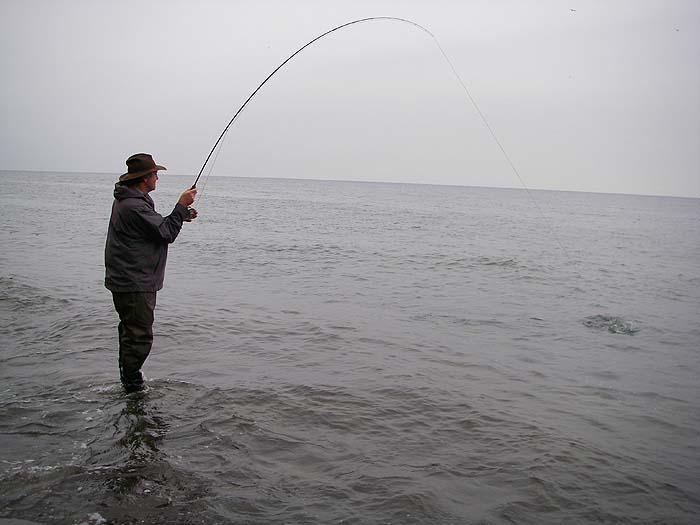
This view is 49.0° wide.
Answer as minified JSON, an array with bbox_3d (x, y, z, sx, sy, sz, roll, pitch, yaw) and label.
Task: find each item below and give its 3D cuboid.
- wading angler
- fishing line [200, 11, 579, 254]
[{"bbox_3d":[-1.460,0.116,5.620,0.680,1.800,0.540,-1,7,-27],"label":"wading angler"},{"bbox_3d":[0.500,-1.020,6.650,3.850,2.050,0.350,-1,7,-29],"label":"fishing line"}]

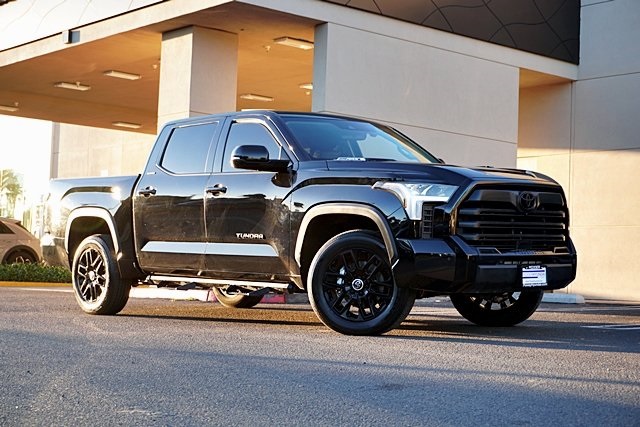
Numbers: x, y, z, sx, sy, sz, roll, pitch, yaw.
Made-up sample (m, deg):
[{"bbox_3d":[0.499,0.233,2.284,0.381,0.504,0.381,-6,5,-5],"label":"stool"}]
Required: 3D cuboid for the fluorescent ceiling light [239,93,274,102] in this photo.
[{"bbox_3d":[-1.194,-2.300,21.372,0.660,0.070,0.360,5,-4,-41],"label":"fluorescent ceiling light"}]

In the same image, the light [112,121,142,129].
[{"bbox_3d":[-4.721,-2.163,26.599,0.620,0.100,0.330,5,-5,-43],"label":"light"}]

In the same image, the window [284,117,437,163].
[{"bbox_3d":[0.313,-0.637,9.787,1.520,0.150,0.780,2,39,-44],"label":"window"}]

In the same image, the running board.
[{"bbox_3d":[-0.920,0.616,9.579,0.130,0.080,2.030,2,-3,-43],"label":"running board"}]

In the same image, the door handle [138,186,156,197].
[{"bbox_3d":[-1.650,-0.208,10.361,0.070,0.075,0.260,2,-3,-43],"label":"door handle"}]

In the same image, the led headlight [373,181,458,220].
[{"bbox_3d":[0.726,-0.086,8.185,0.360,0.300,0.580,2,-3,-43],"label":"led headlight"}]

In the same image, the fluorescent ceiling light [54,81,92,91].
[{"bbox_3d":[-4.839,-2.488,21.249,0.620,0.100,0.330,5,-5,-43],"label":"fluorescent ceiling light"}]

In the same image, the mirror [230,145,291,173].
[{"bbox_3d":[-0.488,-0.440,8.920,0.420,0.210,0.200,2,-3,-43],"label":"mirror"}]

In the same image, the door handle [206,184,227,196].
[{"bbox_3d":[-0.917,-0.205,9.588,0.070,0.075,0.260,2,-3,-43],"label":"door handle"}]

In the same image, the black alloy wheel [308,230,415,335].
[{"bbox_3d":[0.316,0.542,8.438,0.815,0.815,0.275,0,-2,13],"label":"black alloy wheel"}]

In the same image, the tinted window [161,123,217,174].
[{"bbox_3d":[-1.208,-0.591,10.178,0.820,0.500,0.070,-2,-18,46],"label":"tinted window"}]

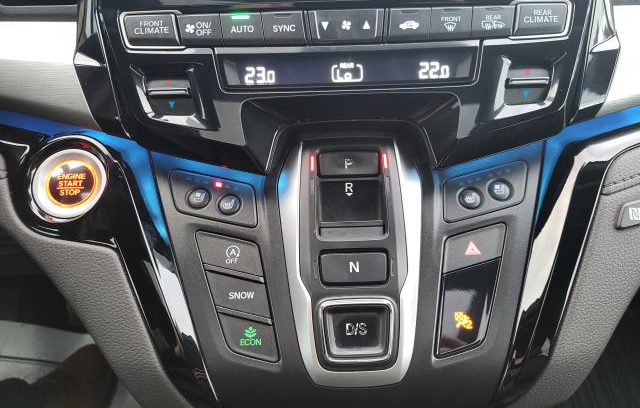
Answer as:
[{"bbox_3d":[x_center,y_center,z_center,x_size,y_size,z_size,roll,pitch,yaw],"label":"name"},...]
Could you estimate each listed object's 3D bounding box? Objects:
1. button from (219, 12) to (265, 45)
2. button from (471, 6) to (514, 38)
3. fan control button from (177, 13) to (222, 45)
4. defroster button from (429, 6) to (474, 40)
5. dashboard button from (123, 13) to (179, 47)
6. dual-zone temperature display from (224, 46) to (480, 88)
[{"bbox_3d":[-0.044,-0.101,0.280,0.023,0.018,0.010,-2,14,0],"label":"button"},{"bbox_3d":[0.099,-0.105,0.280,0.023,0.016,0.010,-2,14,0],"label":"button"},{"bbox_3d":[-0.068,-0.101,0.280,0.024,0.018,0.010,-2,14,0],"label":"fan control button"},{"bbox_3d":[0.076,-0.105,0.280,0.023,0.017,0.010,-2,14,0],"label":"defroster button"},{"bbox_3d":[-0.096,-0.101,0.281,0.028,0.017,0.012,-2,14,0],"label":"dashboard button"},{"bbox_3d":[0.018,-0.081,0.285,0.146,0.023,0.010,-2,14,0],"label":"dual-zone temperature display"}]

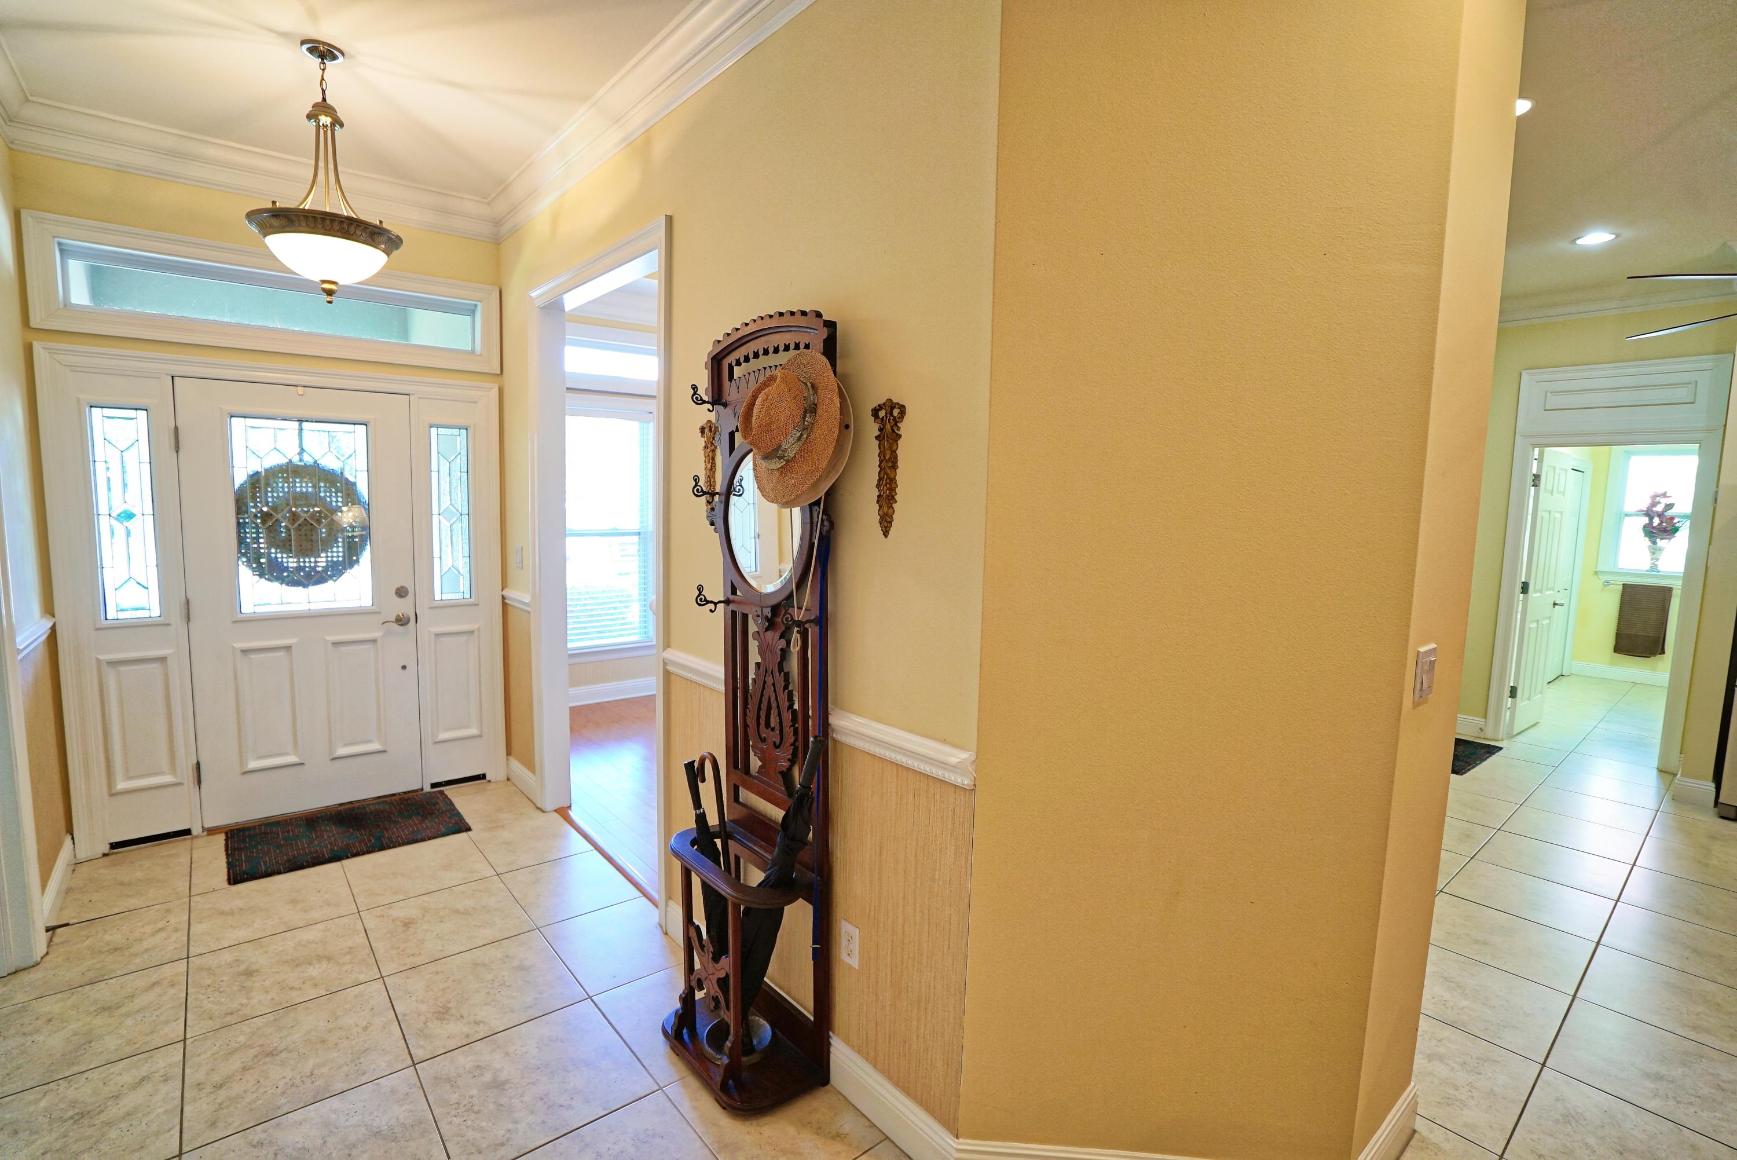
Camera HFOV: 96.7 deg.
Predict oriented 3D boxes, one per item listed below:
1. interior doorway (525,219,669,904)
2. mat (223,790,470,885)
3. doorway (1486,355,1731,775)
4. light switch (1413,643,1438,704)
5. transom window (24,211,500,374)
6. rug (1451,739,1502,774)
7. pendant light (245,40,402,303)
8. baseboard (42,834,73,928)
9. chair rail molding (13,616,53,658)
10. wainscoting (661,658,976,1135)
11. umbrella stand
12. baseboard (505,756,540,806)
[{"bbox_3d":[-1.170,-0.047,3.341,0.140,2.599,1.492,-4,8,-40],"label":"interior doorway"},{"bbox_3d":[-2.460,1.192,3.667,0.899,0.008,0.617,-4,8,-40],"label":"mat"},{"bbox_3d":[4.814,-0.089,5.083,0.083,2.549,0.957,-4,8,-40],"label":"doorway"},{"bbox_3d":[1.264,0.211,1.747,0.121,0.119,0.007,-4,8,-40],"label":"light switch"},{"bbox_3d":[-2.662,-1.290,3.617,1.751,0.455,0.083,-4,8,-40],"label":"transom window"},{"bbox_3d":[3.816,1.148,5.264,0.907,0.008,0.611,-4,8,-40],"label":"rug"},{"bbox_3d":[-1.832,-1.357,2.609,0.436,0.818,0.436,-4,8,-40],"label":"pendant light"},{"bbox_3d":[-3.131,1.180,2.979,0.021,0.157,0.759,-4,8,-40],"label":"baseboard"},{"bbox_3d":[-3.125,0.224,2.898,0.040,0.063,0.784,-4,8,-40],"label":"chair rail molding"},{"bbox_3d":[-0.254,0.793,2.313,0.045,0.941,1.477,-4,8,-40],"label":"wainscoting"},{"bbox_3d":[-0.370,0.358,2.153,0.281,2.092,0.528,-4,8,-40],"label":"umbrella stand"},{"bbox_3d":[-1.860,1.089,4.164,0.021,0.129,0.553,-4,8,-40],"label":"baseboard"}]

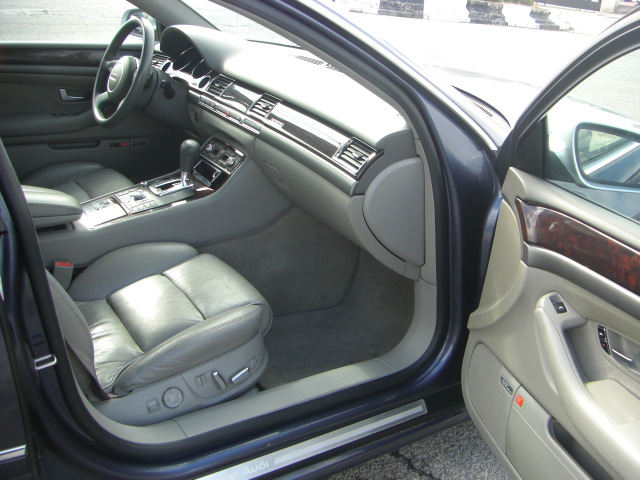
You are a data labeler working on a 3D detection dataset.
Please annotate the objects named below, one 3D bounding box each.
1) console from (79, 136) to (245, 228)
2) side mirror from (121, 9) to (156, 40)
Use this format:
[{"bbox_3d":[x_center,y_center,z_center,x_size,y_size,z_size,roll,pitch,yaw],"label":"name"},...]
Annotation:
[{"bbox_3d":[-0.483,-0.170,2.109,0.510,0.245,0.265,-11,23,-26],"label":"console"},{"bbox_3d":[-0.722,-0.864,2.824,0.110,0.130,0.195,-9,29,-36],"label":"side mirror"}]

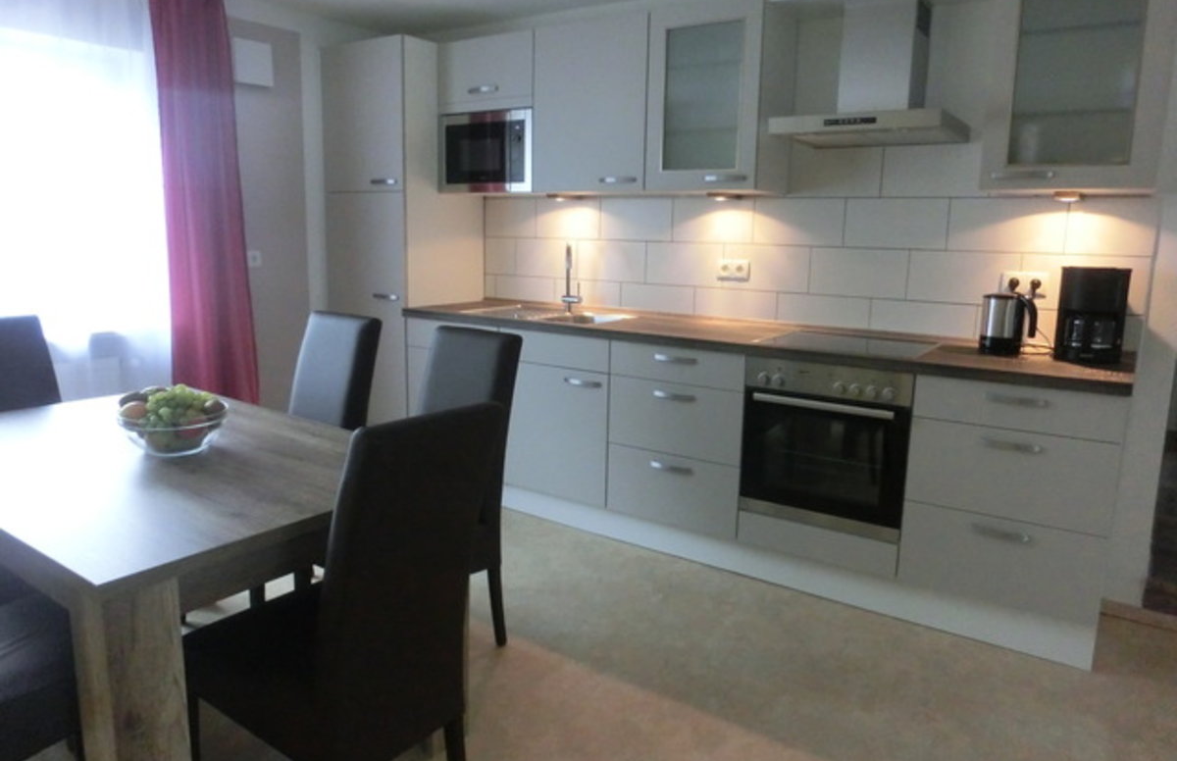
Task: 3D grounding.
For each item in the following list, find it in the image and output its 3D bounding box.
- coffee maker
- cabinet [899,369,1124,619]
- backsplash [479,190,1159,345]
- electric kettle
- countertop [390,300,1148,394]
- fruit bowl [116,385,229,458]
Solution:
[{"bbox_3d":[1.646,-0.219,2.669,0.186,0.296,0.235,8,14,33],"label":"coffee maker"},{"bbox_3d":[1.480,0.326,2.835,0.597,0.730,0.551,8,14,33],"label":"cabinet"},{"bbox_3d":[0.686,-0.544,3.629,3.020,0.572,0.020,8,12,33],"label":"backsplash"},{"bbox_3d":[1.500,-0.195,2.919,0.175,0.205,0.135,11,14,41],"label":"electric kettle"},{"bbox_3d":[0.504,-0.195,3.442,3.007,0.044,0.605,8,12,33],"label":"countertop"},{"bbox_3d":[-1.124,0.115,2.218,0.270,0.138,0.270,1,11,0],"label":"fruit bowl"}]

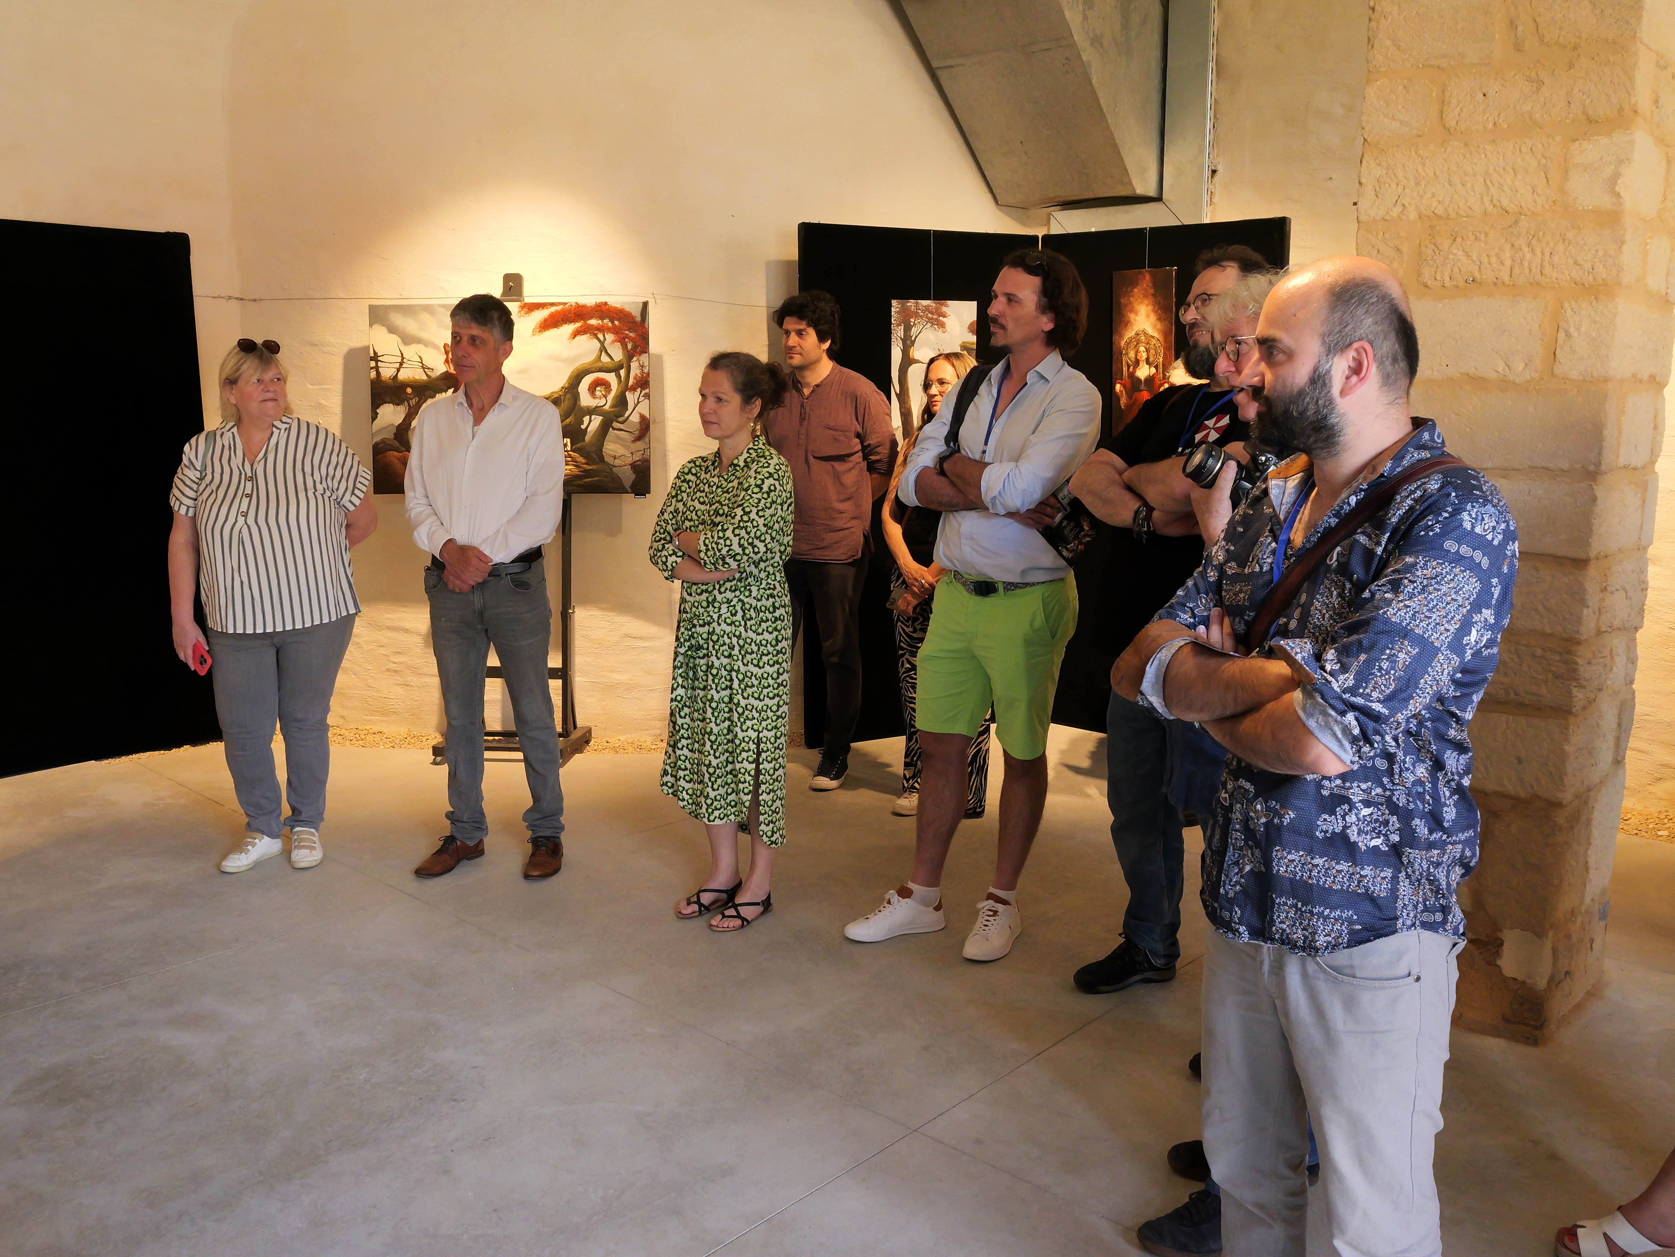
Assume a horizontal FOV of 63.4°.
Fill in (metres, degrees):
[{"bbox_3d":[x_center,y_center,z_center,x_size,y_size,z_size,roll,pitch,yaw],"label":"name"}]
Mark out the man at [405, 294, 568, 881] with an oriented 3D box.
[{"bbox_3d":[-1.091,-0.124,4.194,0.520,1.761,0.380,1,10,10],"label":"man"}]

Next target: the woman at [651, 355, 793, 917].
[{"bbox_3d":[-0.316,0.036,3.786,0.380,1.582,0.440,-10,14,-42],"label":"woman"}]

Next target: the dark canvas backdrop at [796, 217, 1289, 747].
[{"bbox_3d":[0.813,-0.584,5.680,1.902,2.130,0.619,1,10,6],"label":"dark canvas backdrop"}]

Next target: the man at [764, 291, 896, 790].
[{"bbox_3d":[-0.048,-0.346,5.199,0.540,1.837,0.380,8,13,39],"label":"man"}]

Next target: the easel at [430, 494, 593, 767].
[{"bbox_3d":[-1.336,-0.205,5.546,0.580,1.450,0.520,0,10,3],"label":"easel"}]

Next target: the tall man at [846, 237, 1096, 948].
[{"bbox_3d":[0.367,-0.063,3.605,0.590,1.832,0.500,7,13,36],"label":"tall man"}]

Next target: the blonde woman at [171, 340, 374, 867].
[{"bbox_3d":[-1.773,-0.063,4.227,0.620,1.635,0.400,1,10,8],"label":"blonde woman"}]

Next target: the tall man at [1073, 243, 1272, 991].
[{"bbox_3d":[0.793,0.050,3.094,0.500,1.784,0.600,-6,12,-29],"label":"tall man"}]

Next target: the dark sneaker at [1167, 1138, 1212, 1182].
[{"bbox_3d":[0.775,0.992,2.579,0.290,0.110,0.105,1,10,5],"label":"dark sneaker"}]

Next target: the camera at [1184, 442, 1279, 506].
[{"bbox_3d":[0.660,-0.247,2.258,0.160,0.105,0.135,24,5,-13],"label":"camera"}]

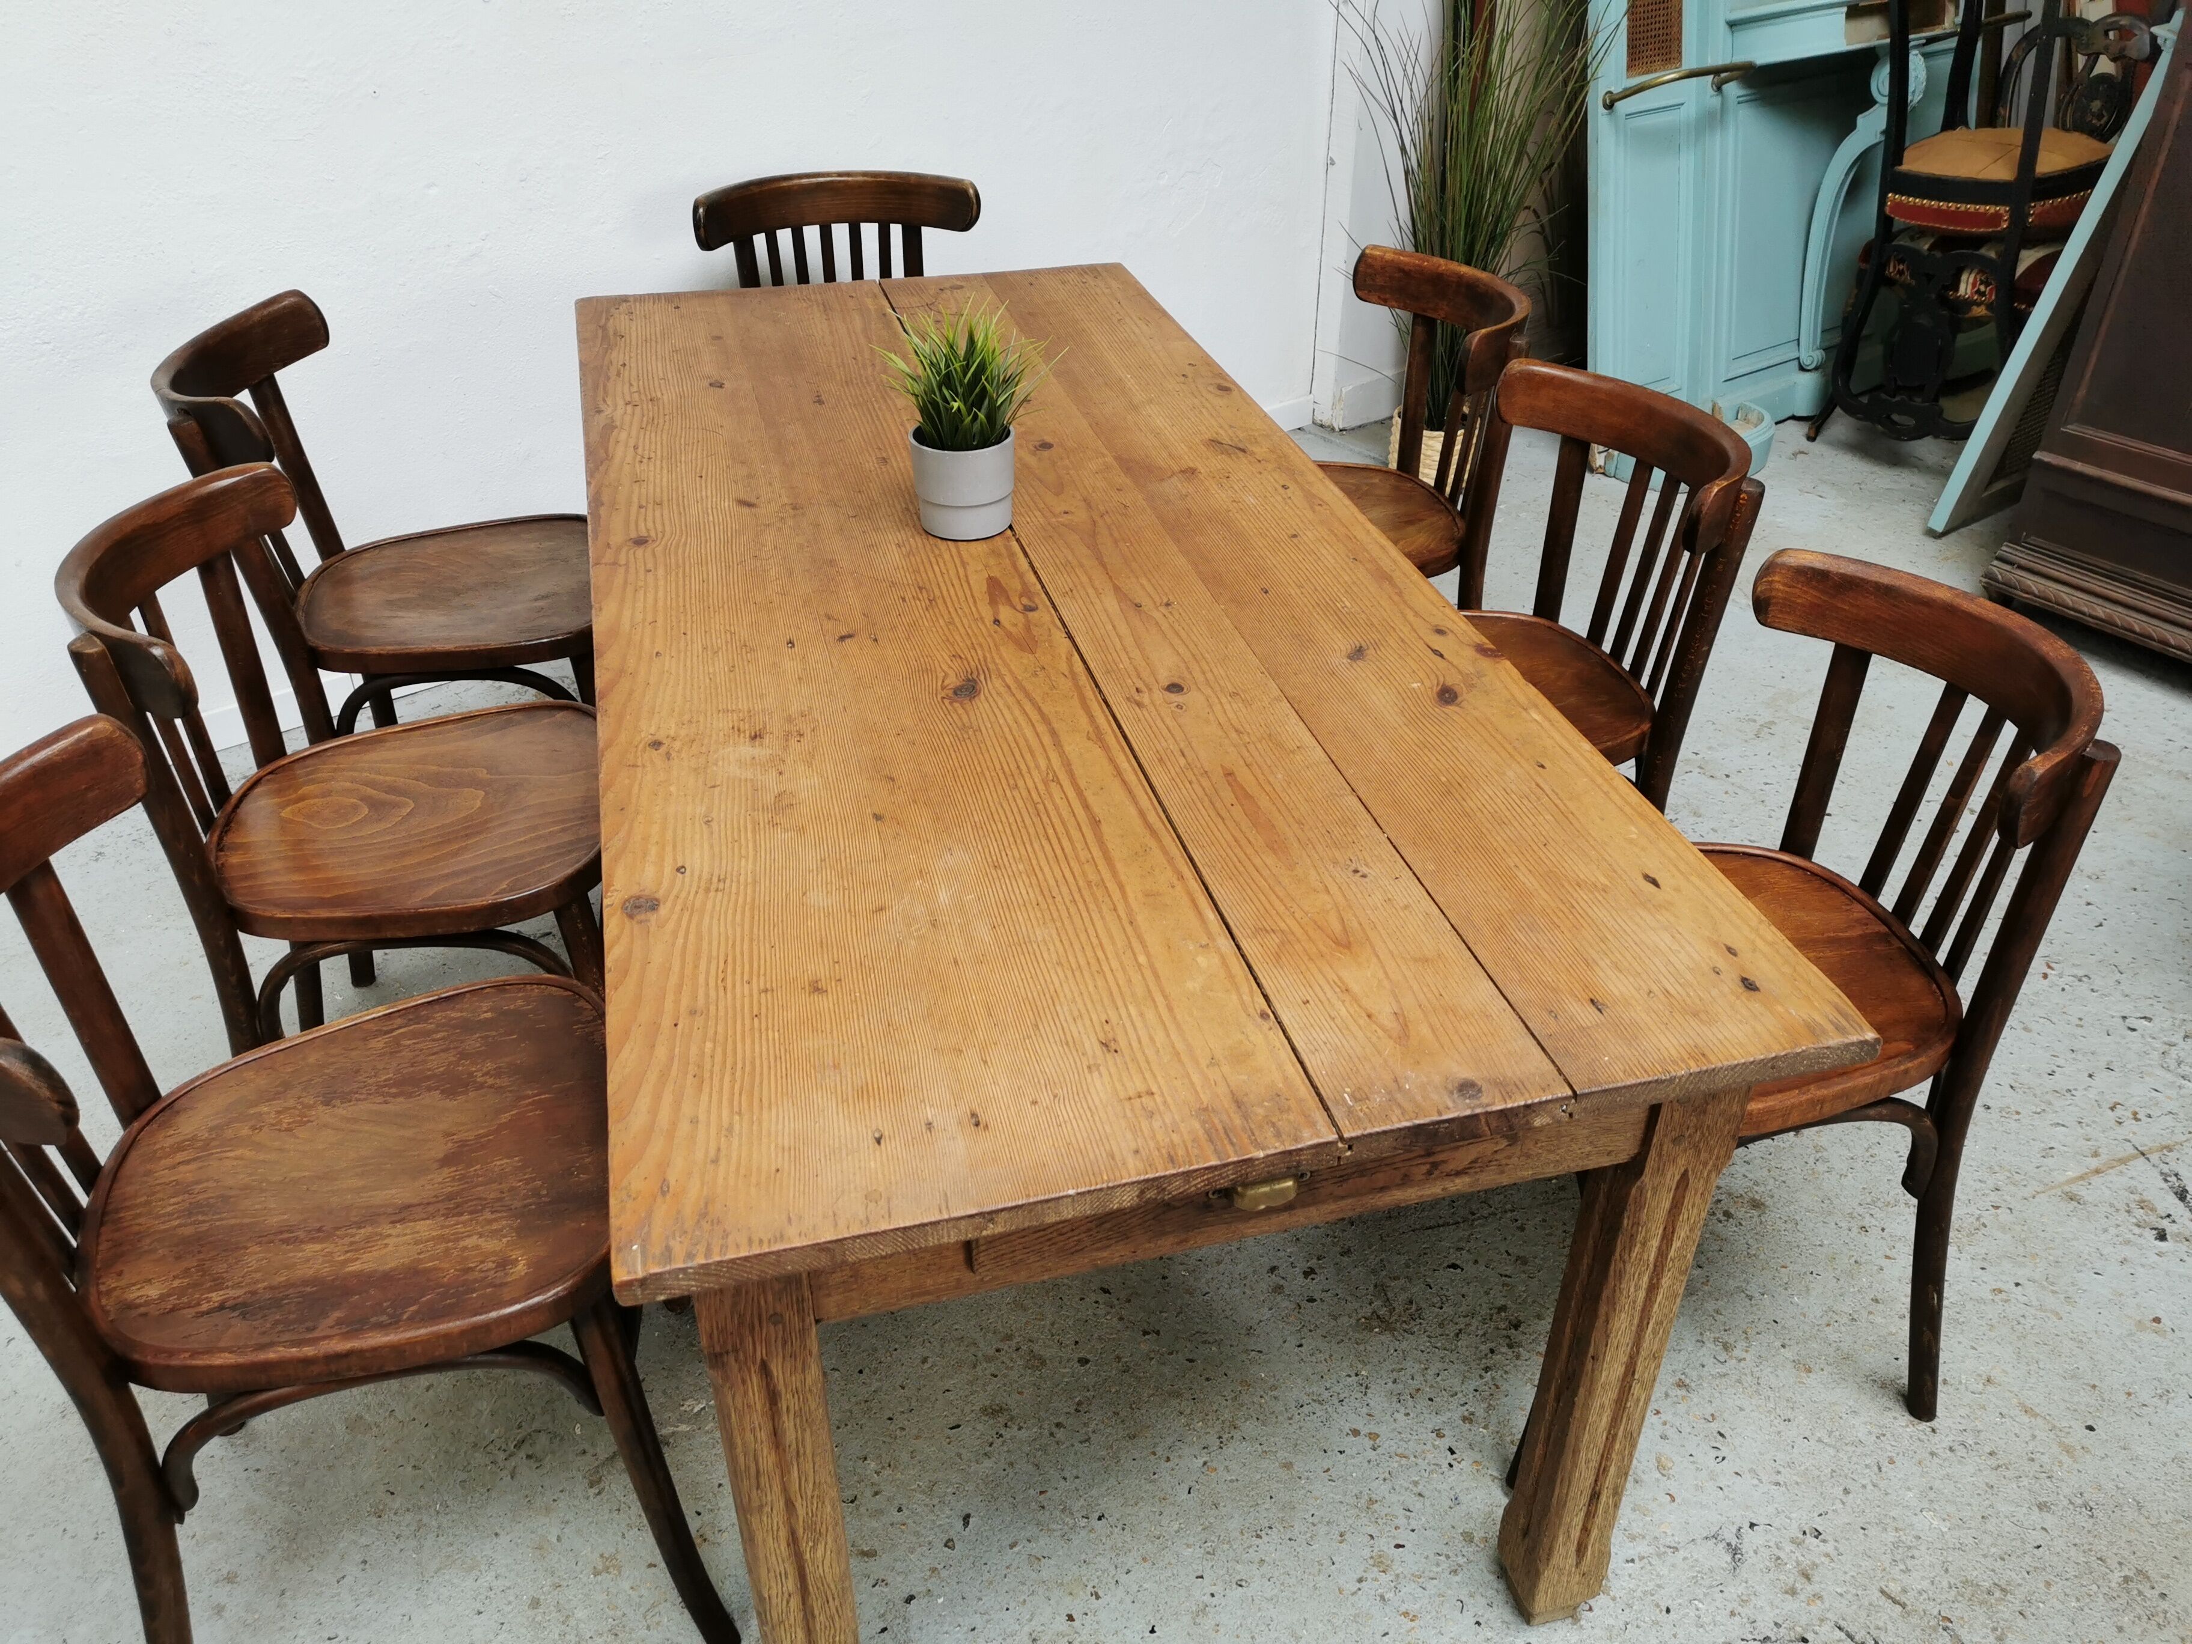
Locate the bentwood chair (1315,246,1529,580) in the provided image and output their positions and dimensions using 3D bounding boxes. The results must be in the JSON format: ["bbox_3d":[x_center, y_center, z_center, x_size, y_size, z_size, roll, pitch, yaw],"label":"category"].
[{"bbox_3d":[0.341,-0.382,2.551,0.490,0.812,0.437,-4,34,-7],"label":"bentwood chair"}]

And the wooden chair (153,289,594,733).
[{"bbox_3d":[-0.865,-0.245,2.312,0.490,0.812,0.437,-11,35,-17],"label":"wooden chair"}]

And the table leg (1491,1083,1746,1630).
[{"bbox_3d":[0.429,0.418,1.423,0.075,0.724,0.073,-8,35,-13],"label":"table leg"}]

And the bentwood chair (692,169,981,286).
[{"bbox_3d":[-0.402,-0.633,2.911,0.437,0.812,0.490,-8,35,-13],"label":"bentwood chair"}]

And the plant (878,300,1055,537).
[{"bbox_3d":[-0.136,-0.415,1.778,0.170,0.217,0.170,-8,35,-13],"label":"plant"}]

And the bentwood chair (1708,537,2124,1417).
[{"bbox_3d":[0.603,0.196,1.683,0.490,0.812,0.437,-6,34,-10],"label":"bentwood chair"}]

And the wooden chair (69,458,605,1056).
[{"bbox_3d":[-0.730,0.056,1.860,0.490,0.812,0.437,-6,34,-11],"label":"wooden chair"}]

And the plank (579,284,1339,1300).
[{"bbox_3d":[-0.299,-0.273,1.774,0.443,0.022,1.895,-8,34,-13],"label":"plank"}]

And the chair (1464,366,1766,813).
[{"bbox_3d":[0.469,-0.100,2.128,0.490,0.812,0.437,-8,34,-13],"label":"chair"}]

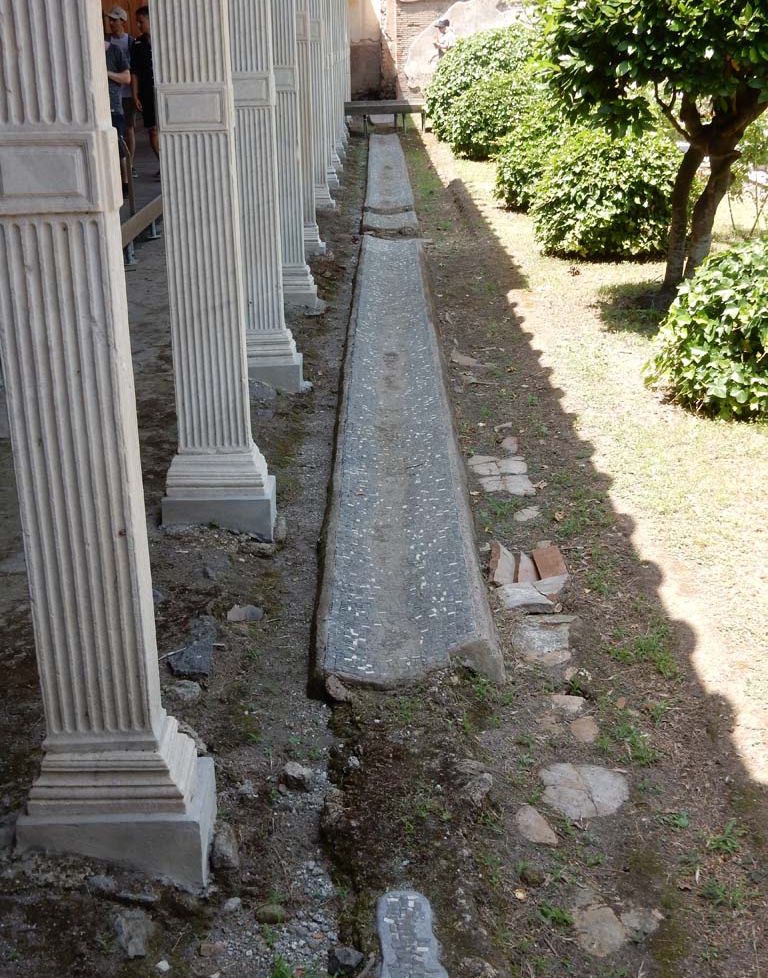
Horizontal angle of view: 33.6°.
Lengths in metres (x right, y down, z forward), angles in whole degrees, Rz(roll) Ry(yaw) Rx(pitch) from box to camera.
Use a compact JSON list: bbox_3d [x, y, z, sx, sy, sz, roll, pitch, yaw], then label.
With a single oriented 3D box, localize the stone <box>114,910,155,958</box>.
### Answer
[{"bbox_3d":[-0.449,0.785,2.250,0.056,0.042,0.095,0,19,3],"label":"stone"}]

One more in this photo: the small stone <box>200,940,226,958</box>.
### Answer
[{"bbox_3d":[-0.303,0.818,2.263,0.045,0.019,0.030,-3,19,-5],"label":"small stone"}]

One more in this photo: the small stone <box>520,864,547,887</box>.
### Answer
[{"bbox_3d":[0.289,0.752,2.458,0.046,0.027,0.038,-1,19,0],"label":"small stone"}]

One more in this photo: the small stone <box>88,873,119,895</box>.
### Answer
[{"bbox_3d":[-0.519,0.731,2.352,0.050,0.023,0.033,-1,19,0],"label":"small stone"}]

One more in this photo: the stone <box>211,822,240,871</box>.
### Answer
[{"bbox_3d":[-0.307,0.688,2.467,0.055,0.050,0.095,-2,19,-4],"label":"stone"}]

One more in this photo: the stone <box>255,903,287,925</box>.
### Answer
[{"bbox_3d":[-0.208,0.778,2.327,0.056,0.033,0.042,-1,19,0],"label":"stone"}]

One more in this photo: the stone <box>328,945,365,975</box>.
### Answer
[{"bbox_3d":[-0.065,0.821,2.214,0.060,0.036,0.042,4,20,14],"label":"stone"}]

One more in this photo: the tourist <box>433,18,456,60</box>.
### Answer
[{"bbox_3d":[1.260,-9.050,27.000,0.480,1.700,0.500,-7,21,-17],"label":"tourist"}]

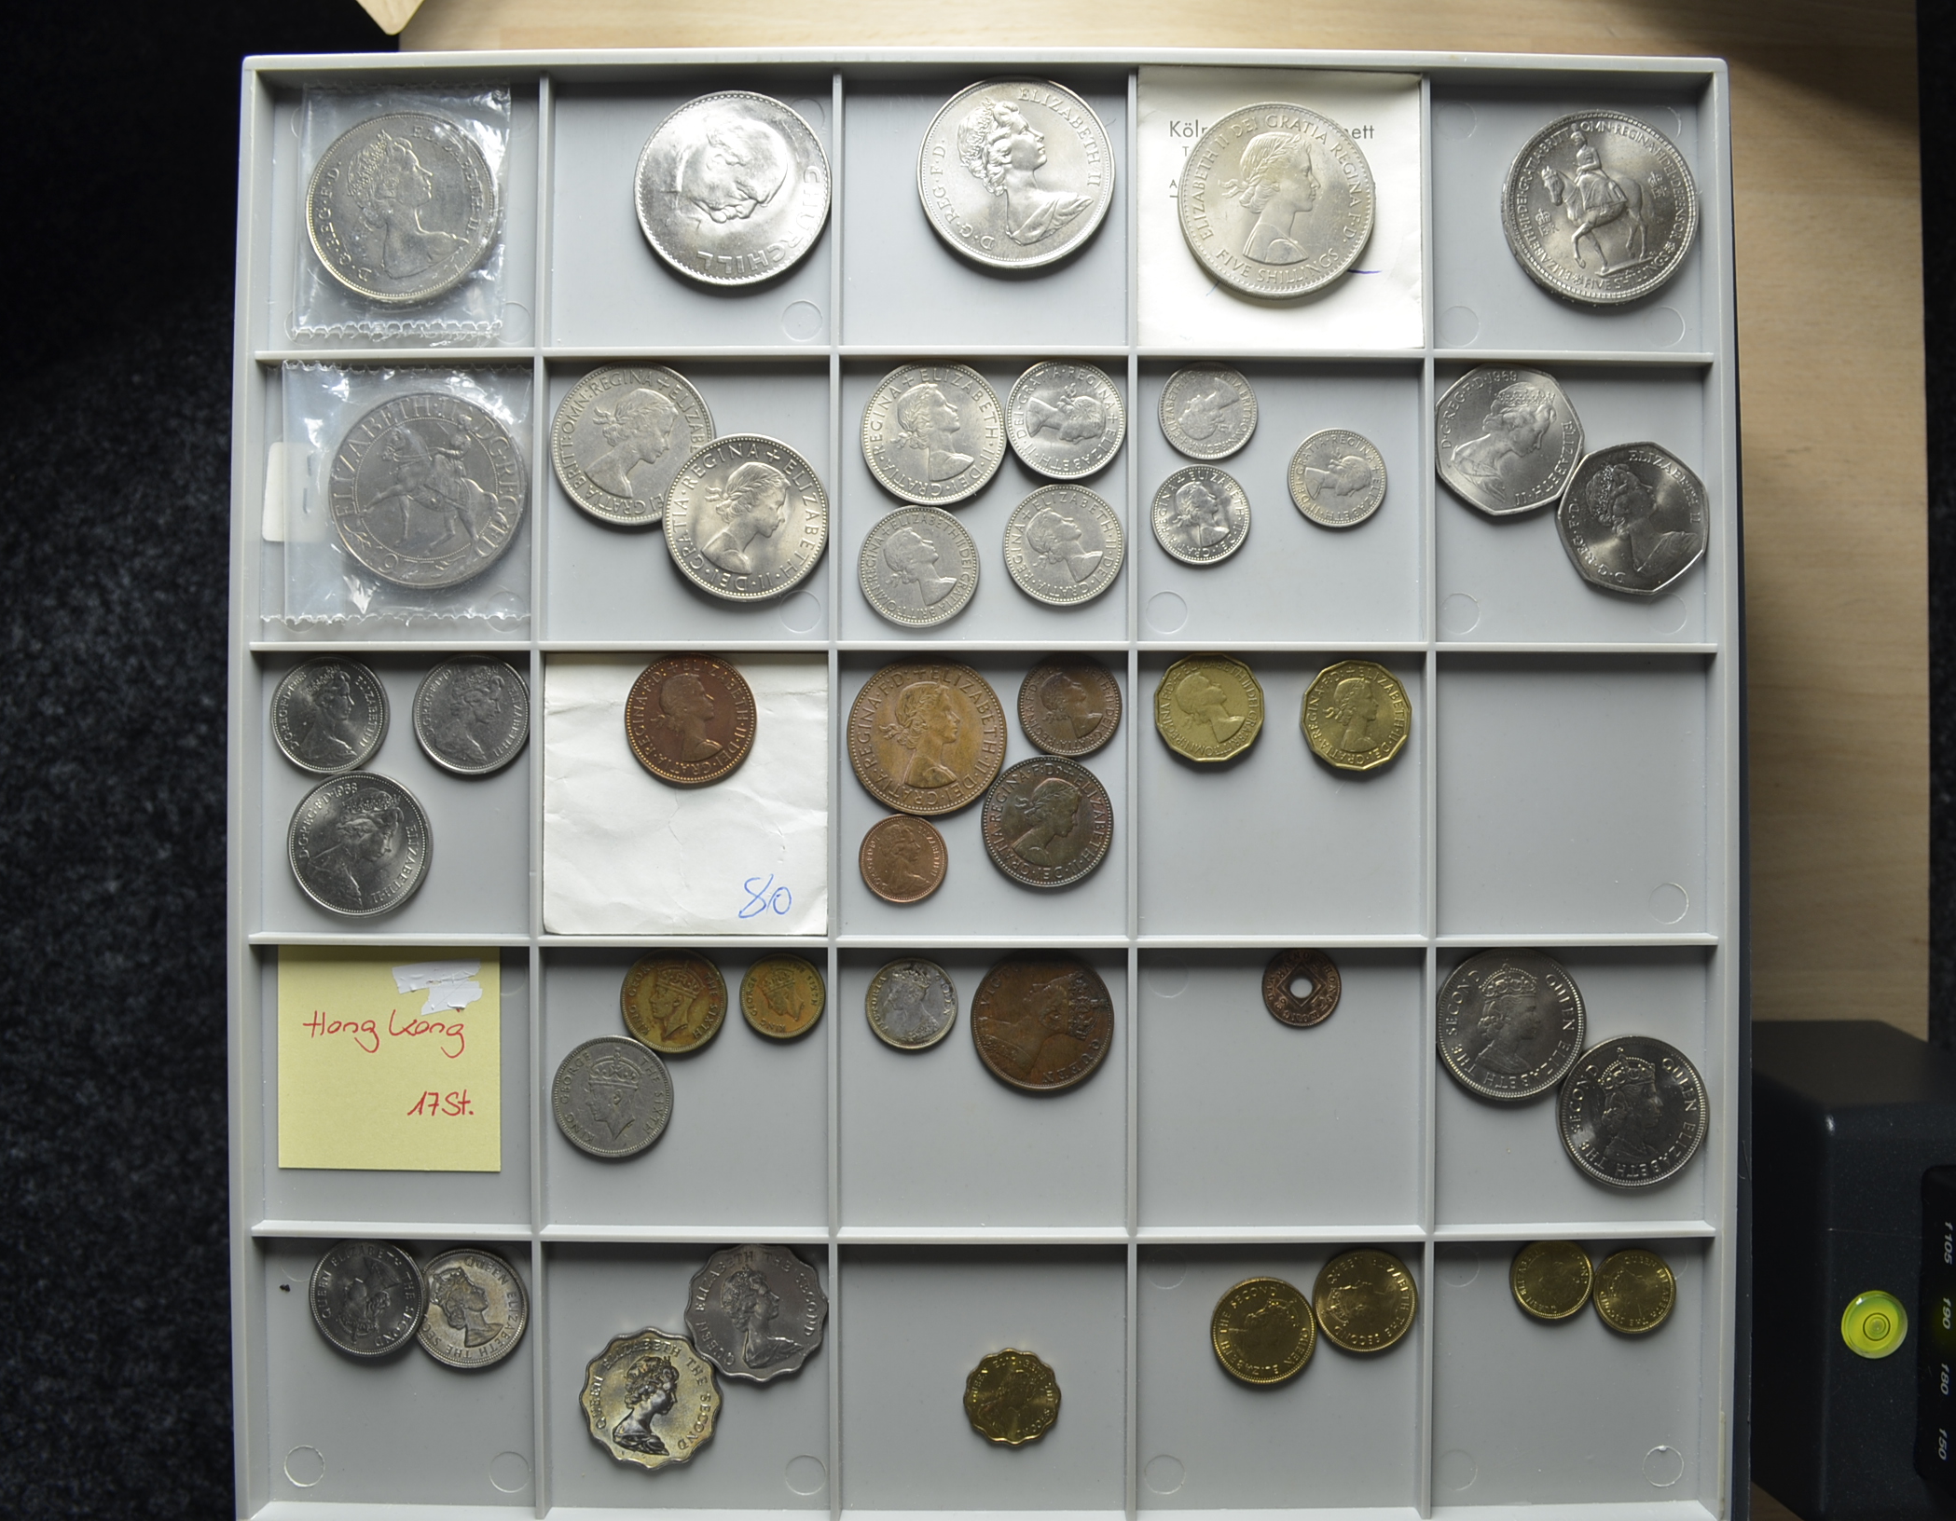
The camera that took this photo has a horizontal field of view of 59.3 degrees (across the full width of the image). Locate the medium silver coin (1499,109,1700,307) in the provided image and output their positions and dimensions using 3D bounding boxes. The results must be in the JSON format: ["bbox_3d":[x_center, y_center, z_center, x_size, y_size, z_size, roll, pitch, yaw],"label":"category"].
[{"bbox_3d":[0.123,-0.109,0.341,0.039,0.003,0.039,0,90,0],"label":"medium silver coin"}]

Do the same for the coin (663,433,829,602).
[{"bbox_3d":[-0.046,-0.048,0.339,0.032,0.002,0.032,0,91,-3],"label":"coin"}]

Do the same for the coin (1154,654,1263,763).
[{"bbox_3d":[0.046,-0.010,0.339,0.022,0.002,0.022,0,89,0],"label":"coin"}]

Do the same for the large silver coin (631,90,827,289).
[{"bbox_3d":[-0.048,-0.113,0.341,0.039,0.003,0.039,0,90,0],"label":"large silver coin"}]

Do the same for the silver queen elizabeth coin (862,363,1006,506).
[{"bbox_3d":[-0.009,-0.065,0.340,0.029,0.002,0.029,0,89,0],"label":"silver queen elizabeth coin"}]

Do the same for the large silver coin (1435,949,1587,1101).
[{"bbox_3d":[0.105,0.052,0.338,0.030,0.002,0.030,0,90,0],"label":"large silver coin"}]

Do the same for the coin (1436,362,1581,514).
[{"bbox_3d":[0.105,-0.063,0.340,0.030,0.002,0.030,0,89,0],"label":"coin"}]

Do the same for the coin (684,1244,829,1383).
[{"bbox_3d":[-0.044,0.109,0.341,0.028,0.002,0.028,0,90,0],"label":"coin"}]

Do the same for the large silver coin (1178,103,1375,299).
[{"bbox_3d":[0.059,-0.110,0.340,0.039,0.003,0.039,0,90,0],"label":"large silver coin"}]

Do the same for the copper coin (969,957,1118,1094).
[{"bbox_3d":[0.013,0.052,0.338,0.028,0.002,0.028,0,90,0],"label":"copper coin"}]

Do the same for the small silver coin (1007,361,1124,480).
[{"bbox_3d":[0.018,-0.067,0.341,0.024,0.002,0.024,0,90,0],"label":"small silver coin"}]

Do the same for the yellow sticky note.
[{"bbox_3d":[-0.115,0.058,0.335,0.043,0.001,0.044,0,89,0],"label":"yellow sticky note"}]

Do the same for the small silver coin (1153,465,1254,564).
[{"bbox_3d":[0.044,-0.048,0.340,0.019,0.002,0.019,0,89,0],"label":"small silver coin"}]

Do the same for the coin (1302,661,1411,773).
[{"bbox_3d":[0.074,-0.009,0.338,0.022,0.003,0.022,0,90,0],"label":"coin"}]

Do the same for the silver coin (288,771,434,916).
[{"bbox_3d":[-0.122,0.017,0.339,0.029,0.002,0.029,0,89,0],"label":"silver coin"}]

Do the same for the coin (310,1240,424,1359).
[{"bbox_3d":[-0.120,0.106,0.337,0.024,0.002,0.024,0,90,0],"label":"coin"}]

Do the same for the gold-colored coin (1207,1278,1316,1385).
[{"bbox_3d":[0.056,0.113,0.341,0.021,0.002,0.021,0,90,0],"label":"gold-colored coin"}]

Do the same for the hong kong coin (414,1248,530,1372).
[{"bbox_3d":[-0.099,0.108,0.338,0.024,0.002,0.024,0,90,0],"label":"hong kong coin"}]

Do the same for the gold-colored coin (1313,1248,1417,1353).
[{"bbox_3d":[0.077,0.107,0.341,0.021,0.002,0.021,0,90,0],"label":"gold-colored coin"}]

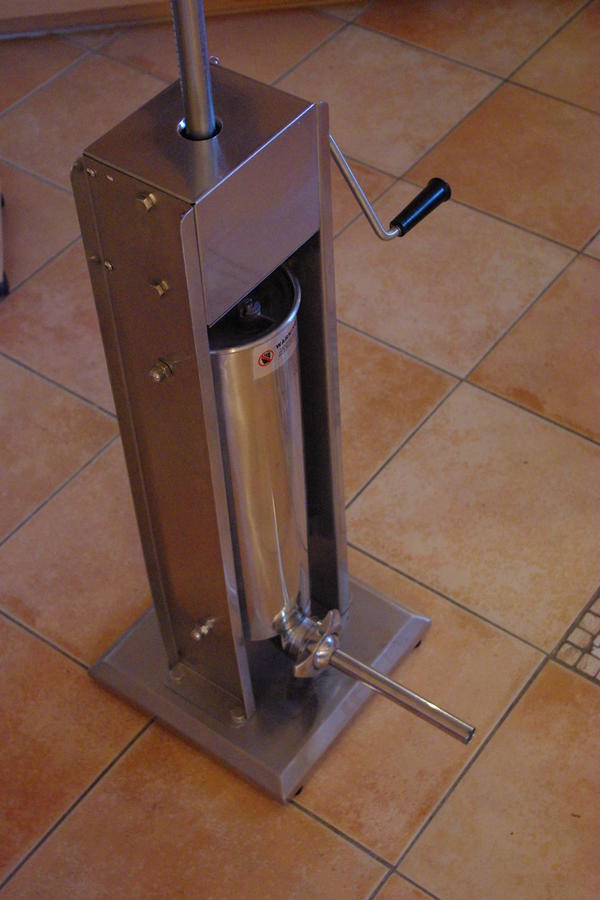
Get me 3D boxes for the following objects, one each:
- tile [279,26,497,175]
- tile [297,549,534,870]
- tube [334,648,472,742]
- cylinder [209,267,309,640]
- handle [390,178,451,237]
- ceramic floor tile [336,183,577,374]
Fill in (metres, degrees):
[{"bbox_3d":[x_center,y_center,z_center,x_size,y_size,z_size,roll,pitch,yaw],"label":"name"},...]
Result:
[{"bbox_3d":[0.132,-0.622,2.524,0.333,0.010,0.333,28,55,25],"label":"tile"},{"bbox_3d":[0.068,0.285,1.719,0.333,0.010,0.333,28,55,25],"label":"tile"},{"bbox_3d":[0.113,0.275,1.594,0.183,0.020,0.020,27,55,26],"label":"tube"},{"bbox_3d":[-0.062,0.013,1.483,0.142,0.468,0.142,-2,48,2],"label":"cylinder"},{"bbox_3d":[0.114,-0.230,1.355,0.025,0.025,0.072,28,55,25],"label":"handle"},{"bbox_3d":[0.200,-0.272,2.208,0.333,0.010,0.333,28,55,25],"label":"ceramic floor tile"}]

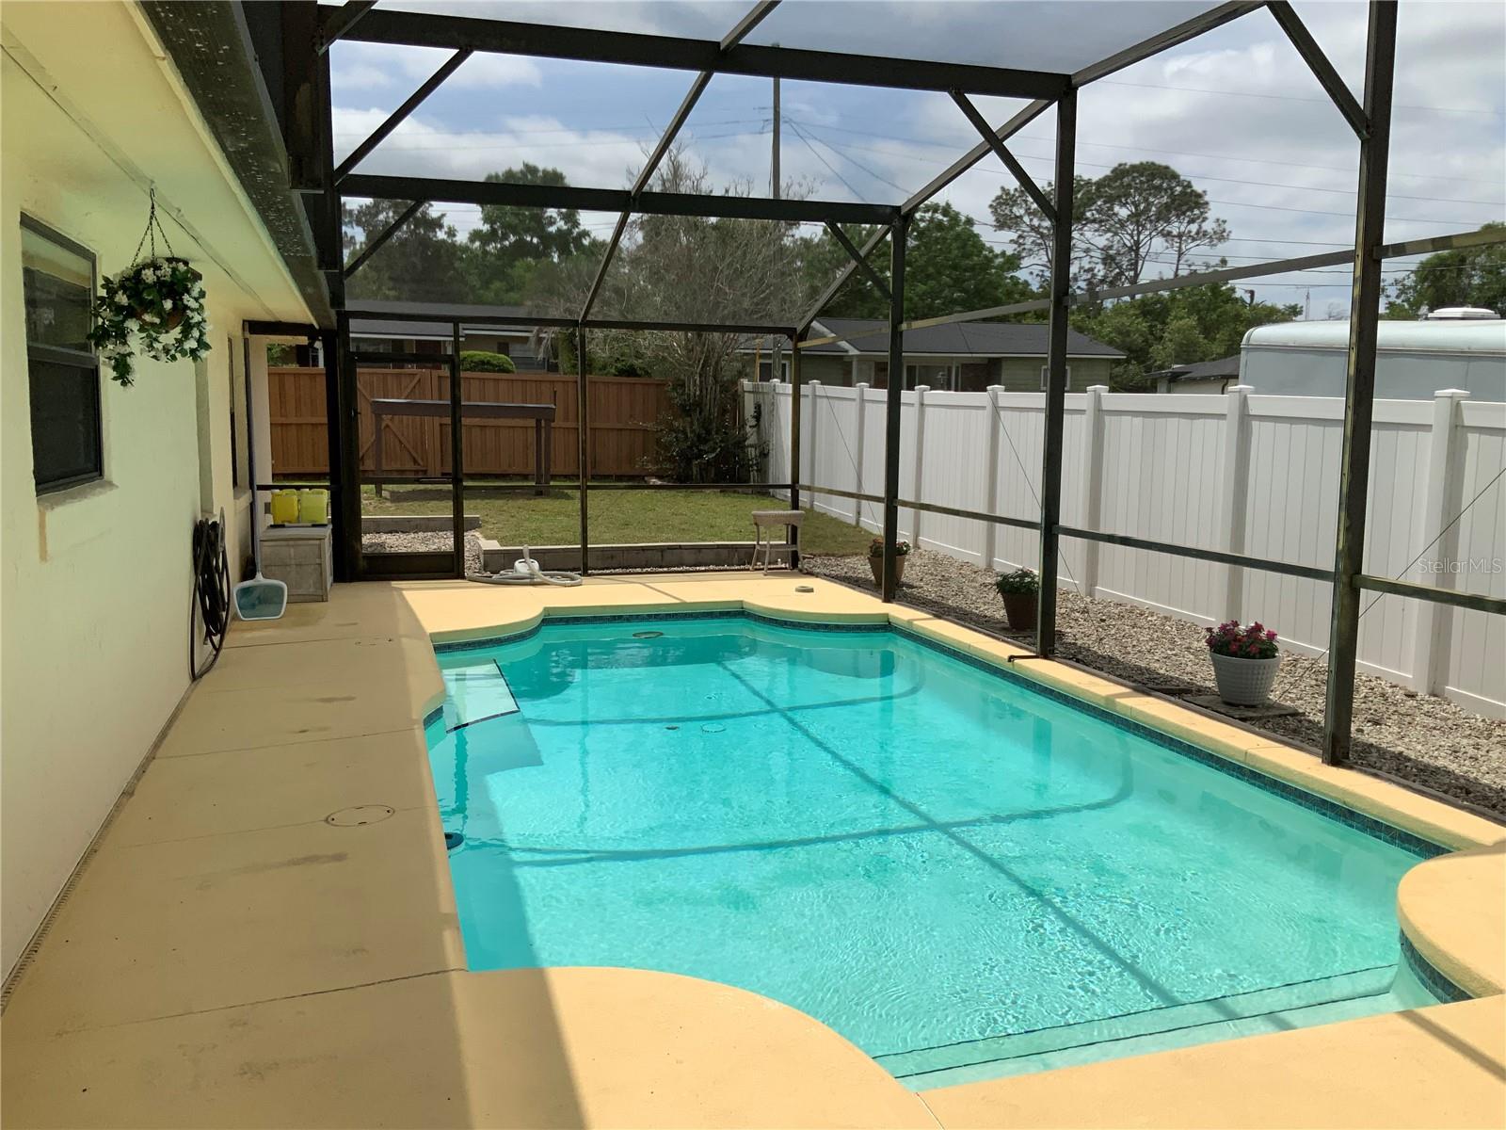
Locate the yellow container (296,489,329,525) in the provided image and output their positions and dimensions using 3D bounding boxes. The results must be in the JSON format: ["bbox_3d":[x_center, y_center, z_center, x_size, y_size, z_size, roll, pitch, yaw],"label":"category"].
[{"bbox_3d":[-3.809,-0.502,10.923,0.235,0.310,0.165,-2,7,-17],"label":"yellow container"}]

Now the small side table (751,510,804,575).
[{"bbox_3d":[0.257,-0.218,12.483,0.440,0.585,0.370,-2,7,-17],"label":"small side table"}]

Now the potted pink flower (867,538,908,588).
[{"bbox_3d":[1.267,-0.038,11.829,0.395,0.440,0.395,0,7,0],"label":"potted pink flower"}]

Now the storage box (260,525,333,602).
[{"bbox_3d":[-3.840,-0.019,10.630,0.520,0.565,0.930,-2,7,-17],"label":"storage box"}]

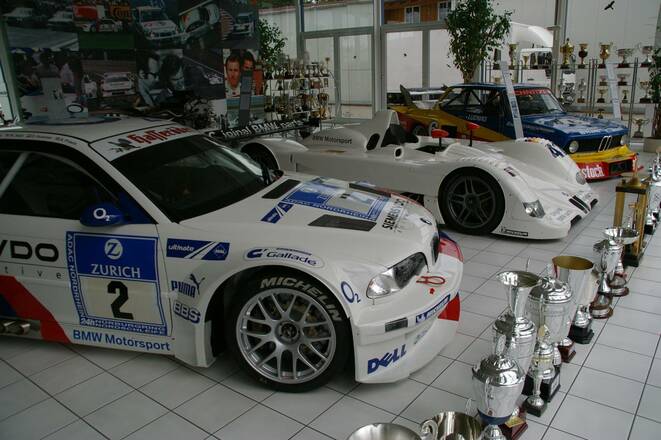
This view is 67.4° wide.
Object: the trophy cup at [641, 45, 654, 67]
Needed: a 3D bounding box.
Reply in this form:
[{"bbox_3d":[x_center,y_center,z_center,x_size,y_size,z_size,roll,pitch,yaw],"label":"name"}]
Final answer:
[{"bbox_3d":[6.282,-3.250,9.850,0.260,0.430,0.240,-2,15,1],"label":"trophy cup"}]

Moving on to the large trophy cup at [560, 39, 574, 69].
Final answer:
[{"bbox_3d":[5.102,-3.588,10.679,0.290,0.634,0.240,7,17,30],"label":"large trophy cup"}]

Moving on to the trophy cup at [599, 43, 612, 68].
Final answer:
[{"bbox_3d":[5.560,-3.300,10.000,0.250,0.490,0.230,-2,15,1],"label":"trophy cup"}]

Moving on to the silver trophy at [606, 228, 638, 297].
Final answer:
[{"bbox_3d":[1.977,0.296,3.383,0.220,0.435,0.215,7,18,31],"label":"silver trophy"}]

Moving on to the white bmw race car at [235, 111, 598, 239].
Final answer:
[{"bbox_3d":[0.802,-0.780,6.445,4.650,1.080,2.000,7,18,33],"label":"white bmw race car"}]

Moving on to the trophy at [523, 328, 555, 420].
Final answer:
[{"bbox_3d":[0.967,0.689,2.289,0.128,0.398,0.128,10,19,39],"label":"trophy"}]

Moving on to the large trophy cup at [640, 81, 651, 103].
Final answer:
[{"bbox_3d":[6.282,-2.535,9.850,0.260,0.430,0.220,-2,15,1],"label":"large trophy cup"}]

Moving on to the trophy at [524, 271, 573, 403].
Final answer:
[{"bbox_3d":[1.015,0.530,2.324,0.210,0.600,0.215,10,19,38],"label":"trophy"}]

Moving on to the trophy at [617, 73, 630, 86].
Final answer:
[{"bbox_3d":[6.077,-2.906,10.269,0.280,0.250,0.220,7,17,30],"label":"trophy"}]

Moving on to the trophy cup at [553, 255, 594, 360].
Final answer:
[{"bbox_3d":[1.311,0.483,2.699,0.212,0.556,0.212,10,19,39],"label":"trophy cup"}]

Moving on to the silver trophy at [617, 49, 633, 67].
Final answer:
[{"bbox_3d":[6.055,-3.317,10.162,0.350,0.375,0.250,7,17,30],"label":"silver trophy"}]

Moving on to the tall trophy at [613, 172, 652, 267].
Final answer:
[{"bbox_3d":[2.404,-0.011,3.956,0.210,0.700,0.250,10,19,38],"label":"tall trophy"}]

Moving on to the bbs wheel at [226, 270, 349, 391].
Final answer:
[{"bbox_3d":[-0.189,0.536,2.515,0.650,0.650,0.290,0,15,10],"label":"bbs wheel"}]

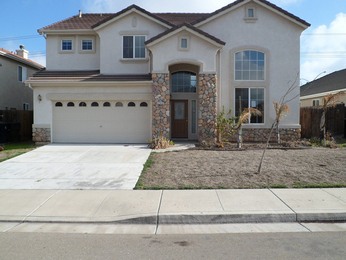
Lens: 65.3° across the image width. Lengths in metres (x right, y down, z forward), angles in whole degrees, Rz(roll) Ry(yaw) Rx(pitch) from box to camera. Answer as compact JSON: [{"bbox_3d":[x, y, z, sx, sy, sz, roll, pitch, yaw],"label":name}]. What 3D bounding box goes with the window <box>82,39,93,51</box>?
[{"bbox_3d":[-4.522,-4.488,14.334,0.571,0.608,0.100,0,1,0],"label":"window"}]

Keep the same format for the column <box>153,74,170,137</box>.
[{"bbox_3d":[-0.575,-1.039,13.450,0.860,3.435,0.800,0,1,-1],"label":"column"}]

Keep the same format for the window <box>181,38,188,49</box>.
[{"bbox_3d":[0.536,-4.029,12.627,0.372,0.461,0.100,0,2,0],"label":"window"}]

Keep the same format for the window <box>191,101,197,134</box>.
[{"bbox_3d":[1.085,-0.658,14.126,0.313,1.782,0.080,0,2,0],"label":"window"}]

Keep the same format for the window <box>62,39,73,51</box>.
[{"bbox_3d":[-5.585,-4.488,14.334,0.571,0.608,0.100,0,1,0],"label":"window"}]

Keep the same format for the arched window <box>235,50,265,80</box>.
[{"bbox_3d":[3.830,-3.199,13.504,1.514,1.524,0.100,0,1,0],"label":"arched window"}]

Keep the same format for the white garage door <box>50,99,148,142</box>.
[{"bbox_3d":[-3.513,-0.396,13.396,4.882,2.125,0.100,0,1,0],"label":"white garage door"}]

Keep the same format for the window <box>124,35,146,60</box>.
[{"bbox_3d":[-1.960,-4.154,13.594,1.165,1.182,0.100,0,2,0],"label":"window"}]

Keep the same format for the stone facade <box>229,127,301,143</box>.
[{"bbox_3d":[4.412,0.248,13.363,3.666,0.819,0.250,0,2,0],"label":"stone facade"}]

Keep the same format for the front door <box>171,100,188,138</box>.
[{"bbox_3d":[0.340,-0.555,14.145,0.939,2.023,0.100,0,2,0],"label":"front door"}]

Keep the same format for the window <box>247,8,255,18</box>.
[{"bbox_3d":[3.874,-5.802,13.464,0.387,0.487,0.100,0,1,0],"label":"window"}]

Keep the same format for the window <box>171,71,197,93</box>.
[{"bbox_3d":[0.567,-2.500,14.079,1.360,1.126,0.100,0,2,0],"label":"window"}]

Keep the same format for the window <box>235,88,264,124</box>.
[{"bbox_3d":[3.839,-1.184,13.534,1.518,1.817,0.100,0,1,0],"label":"window"}]

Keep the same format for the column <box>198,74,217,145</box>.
[{"bbox_3d":[1.669,-1.007,13.450,0.855,3.498,0.800,0,1,-1],"label":"column"}]

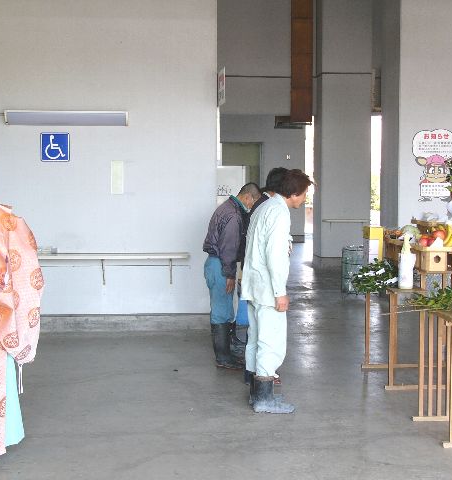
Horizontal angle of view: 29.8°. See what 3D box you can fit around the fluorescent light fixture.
[{"bbox_3d":[-1.636,-1.253,8.717,1.260,0.160,0.100,0,4,-5],"label":"fluorescent light fixture"}]

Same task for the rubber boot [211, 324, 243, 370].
[{"bbox_3d":[0.025,0.890,7.128,0.290,0.360,0.120,1,4,13],"label":"rubber boot"}]

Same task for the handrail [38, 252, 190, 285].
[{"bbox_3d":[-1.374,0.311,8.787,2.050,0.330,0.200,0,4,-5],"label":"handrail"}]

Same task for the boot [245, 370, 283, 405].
[{"bbox_3d":[0.287,1.017,5.982,0.270,0.250,0.105,0,4,5],"label":"boot"}]

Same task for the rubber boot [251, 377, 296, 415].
[{"bbox_3d":[0.325,1.035,5.776,0.285,0.250,0.110,0,4,5],"label":"rubber boot"}]

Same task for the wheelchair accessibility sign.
[{"bbox_3d":[-1.762,-0.959,8.769,0.298,0.298,0.015,0,4,-5],"label":"wheelchair accessibility sign"}]

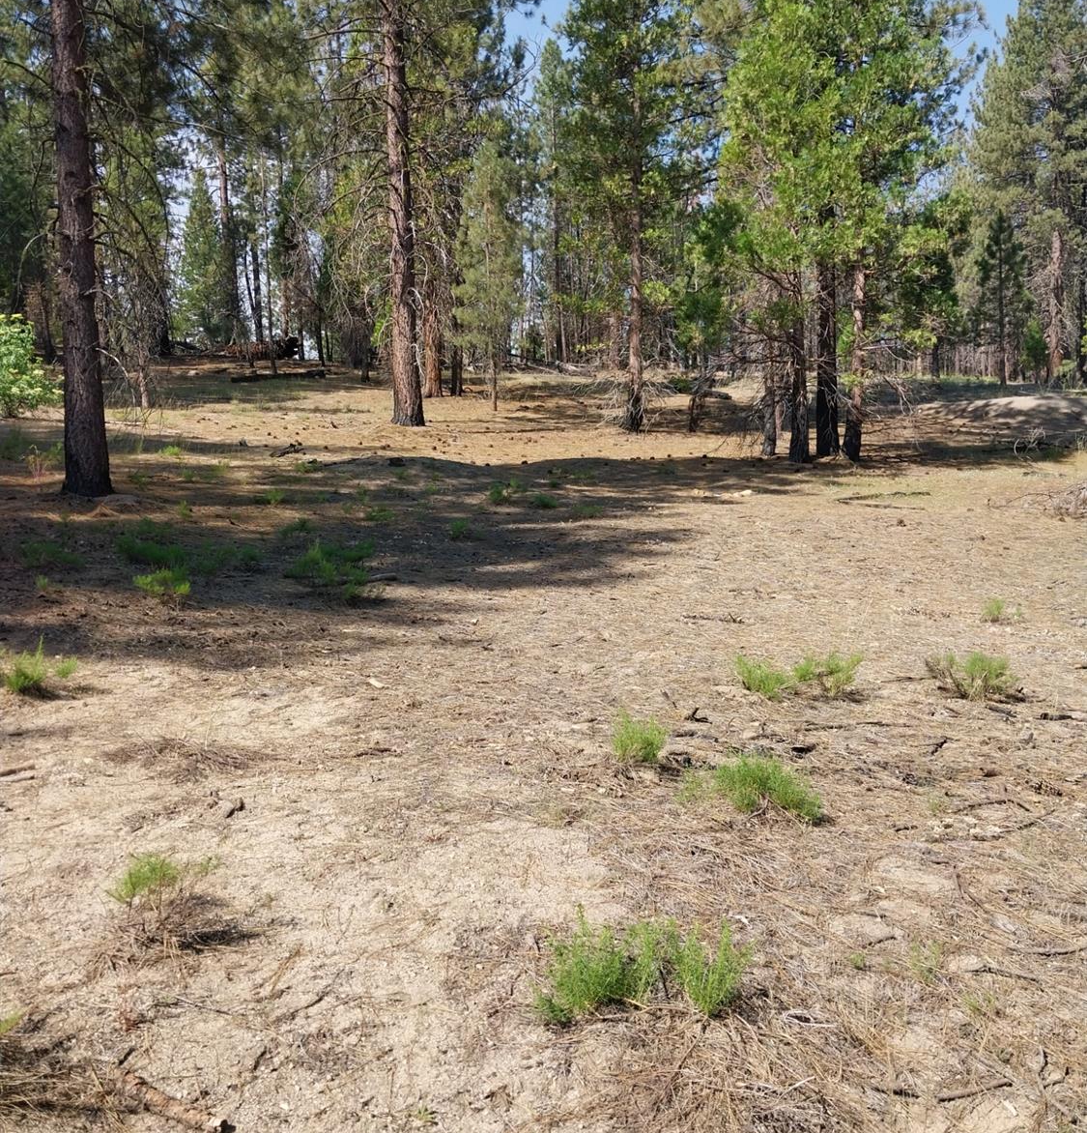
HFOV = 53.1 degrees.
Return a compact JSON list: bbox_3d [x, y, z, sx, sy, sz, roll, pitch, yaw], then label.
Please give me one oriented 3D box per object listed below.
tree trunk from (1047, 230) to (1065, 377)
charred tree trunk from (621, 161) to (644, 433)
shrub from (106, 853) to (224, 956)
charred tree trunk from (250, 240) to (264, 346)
[{"bbox_3d":[22.516,-11.440,47.539,0.650,6.423,0.650,-1,8,0],"label":"tree trunk"},{"bbox_3d":[1.717,-5.197,21.134,0.400,5.104,0.400,-1,8,0],"label":"charred tree trunk"},{"bbox_3d":[-1.047,0.931,3.000,0.310,0.210,0.280,-4,9,-20],"label":"shrub"},{"bbox_3d":[-9.474,-9.137,36.000,0.380,3.500,0.360,-3,9,-14],"label":"charred tree trunk"}]

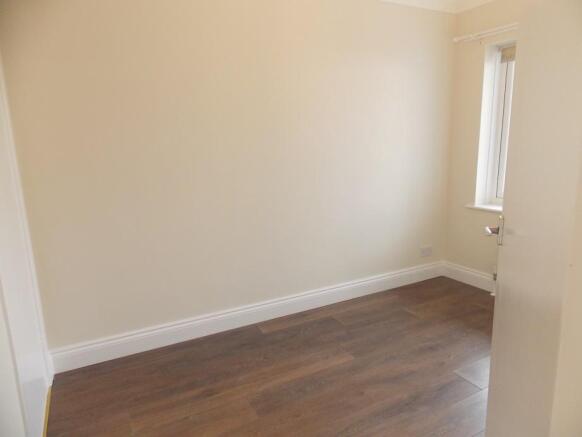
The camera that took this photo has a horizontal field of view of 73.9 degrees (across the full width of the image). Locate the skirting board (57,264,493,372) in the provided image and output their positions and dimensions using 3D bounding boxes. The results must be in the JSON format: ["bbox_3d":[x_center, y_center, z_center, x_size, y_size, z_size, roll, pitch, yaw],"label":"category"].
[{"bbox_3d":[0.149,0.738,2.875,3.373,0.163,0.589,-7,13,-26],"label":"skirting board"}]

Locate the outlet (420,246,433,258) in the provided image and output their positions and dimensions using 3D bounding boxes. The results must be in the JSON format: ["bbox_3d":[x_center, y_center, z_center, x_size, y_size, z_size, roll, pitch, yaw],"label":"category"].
[{"bbox_3d":[1.308,0.326,3.736,0.146,0.086,0.012,-7,13,-26],"label":"outlet"}]

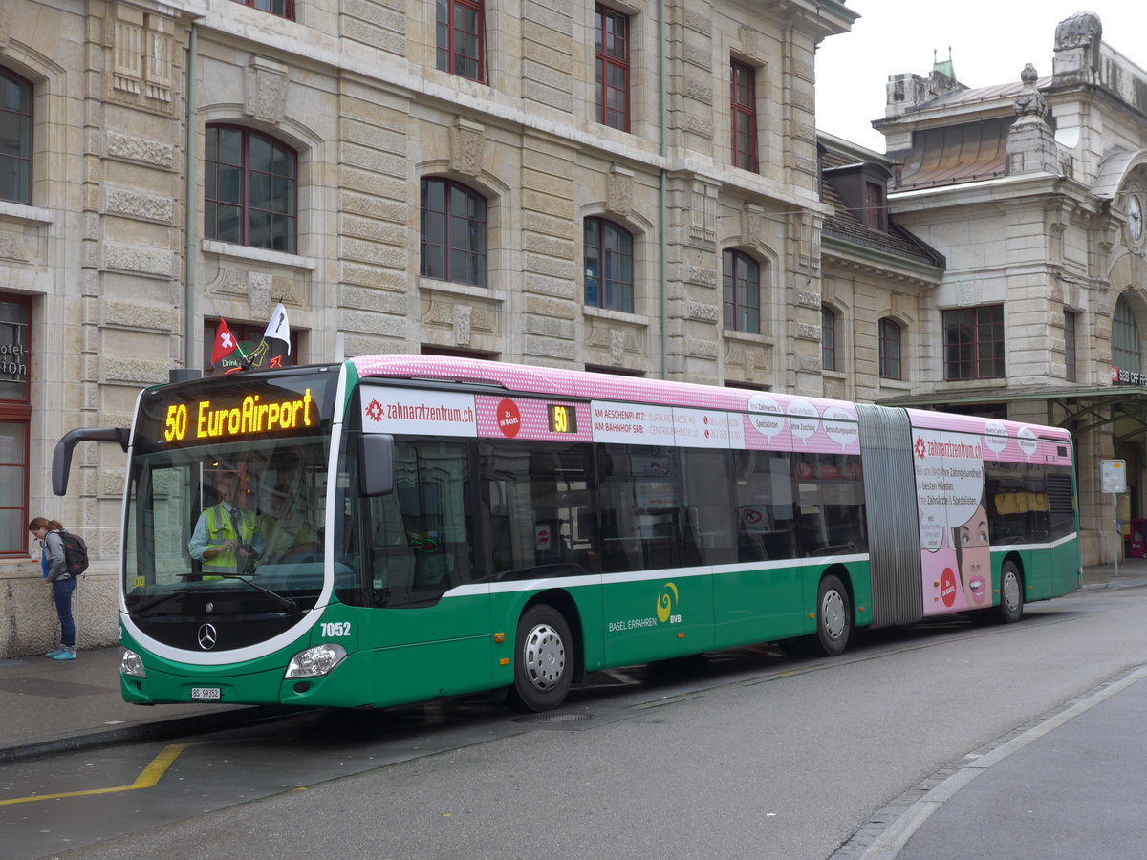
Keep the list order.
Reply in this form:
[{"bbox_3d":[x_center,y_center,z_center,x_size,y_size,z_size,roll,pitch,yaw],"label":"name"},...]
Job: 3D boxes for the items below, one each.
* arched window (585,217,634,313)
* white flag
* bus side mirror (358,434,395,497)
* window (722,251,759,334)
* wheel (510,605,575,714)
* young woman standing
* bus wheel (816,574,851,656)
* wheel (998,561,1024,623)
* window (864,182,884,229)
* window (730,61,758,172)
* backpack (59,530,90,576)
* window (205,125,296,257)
[{"bbox_3d":[0.545,-3.039,29.674,0.200,1.700,1.900,-3,-4,36],"label":"arched window"},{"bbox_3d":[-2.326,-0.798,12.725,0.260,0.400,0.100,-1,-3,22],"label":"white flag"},{"bbox_3d":[-1.489,0.263,12.244,0.260,0.450,0.120,-2,-3,22],"label":"bus side mirror"},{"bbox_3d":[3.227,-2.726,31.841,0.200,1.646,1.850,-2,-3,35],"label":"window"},{"bbox_3d":[-0.356,2.010,14.383,0.290,0.950,0.950,-2,-3,34],"label":"wheel"},{"bbox_3d":[-5.909,1.793,18.400,0.540,1.600,0.450,0,-3,-16],"label":"young woman standing"},{"bbox_3d":[2.914,2.166,18.969,0.300,0.950,0.950,-2,-3,34],"label":"bus wheel"},{"bbox_3d":[6.313,2.373,23.900,0.300,0.950,0.950,-2,-3,35],"label":"wheel"},{"bbox_3d":[8.327,-6.176,44.930,0.150,1.230,1.080,-3,-4,36],"label":"window"},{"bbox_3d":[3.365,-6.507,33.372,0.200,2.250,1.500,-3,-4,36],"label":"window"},{"bbox_3d":[-5.402,1.334,17.631,0.260,0.480,0.310,-7,0,-17],"label":"backpack"},{"bbox_3d":[-4.535,-3.398,22.658,0.200,1.700,1.900,-3,-4,36],"label":"window"}]

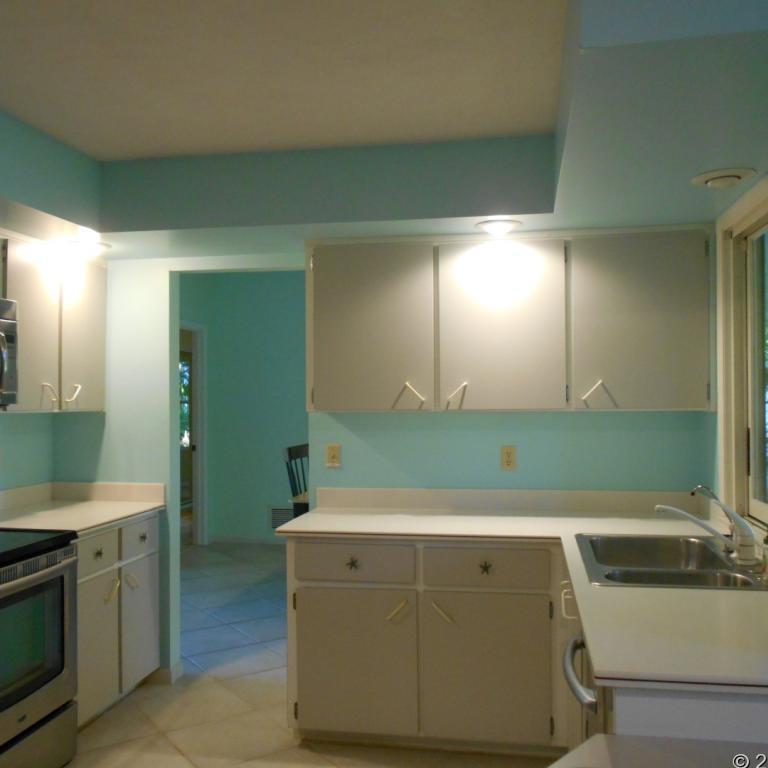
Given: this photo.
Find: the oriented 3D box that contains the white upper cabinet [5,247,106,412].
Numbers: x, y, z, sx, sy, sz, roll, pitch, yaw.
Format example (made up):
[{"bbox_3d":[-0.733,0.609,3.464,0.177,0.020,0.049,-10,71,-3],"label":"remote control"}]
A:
[{"bbox_3d":[-1.666,-0.240,3.610,0.312,0.753,0.804,-1,-1,10],"label":"white upper cabinet"}]

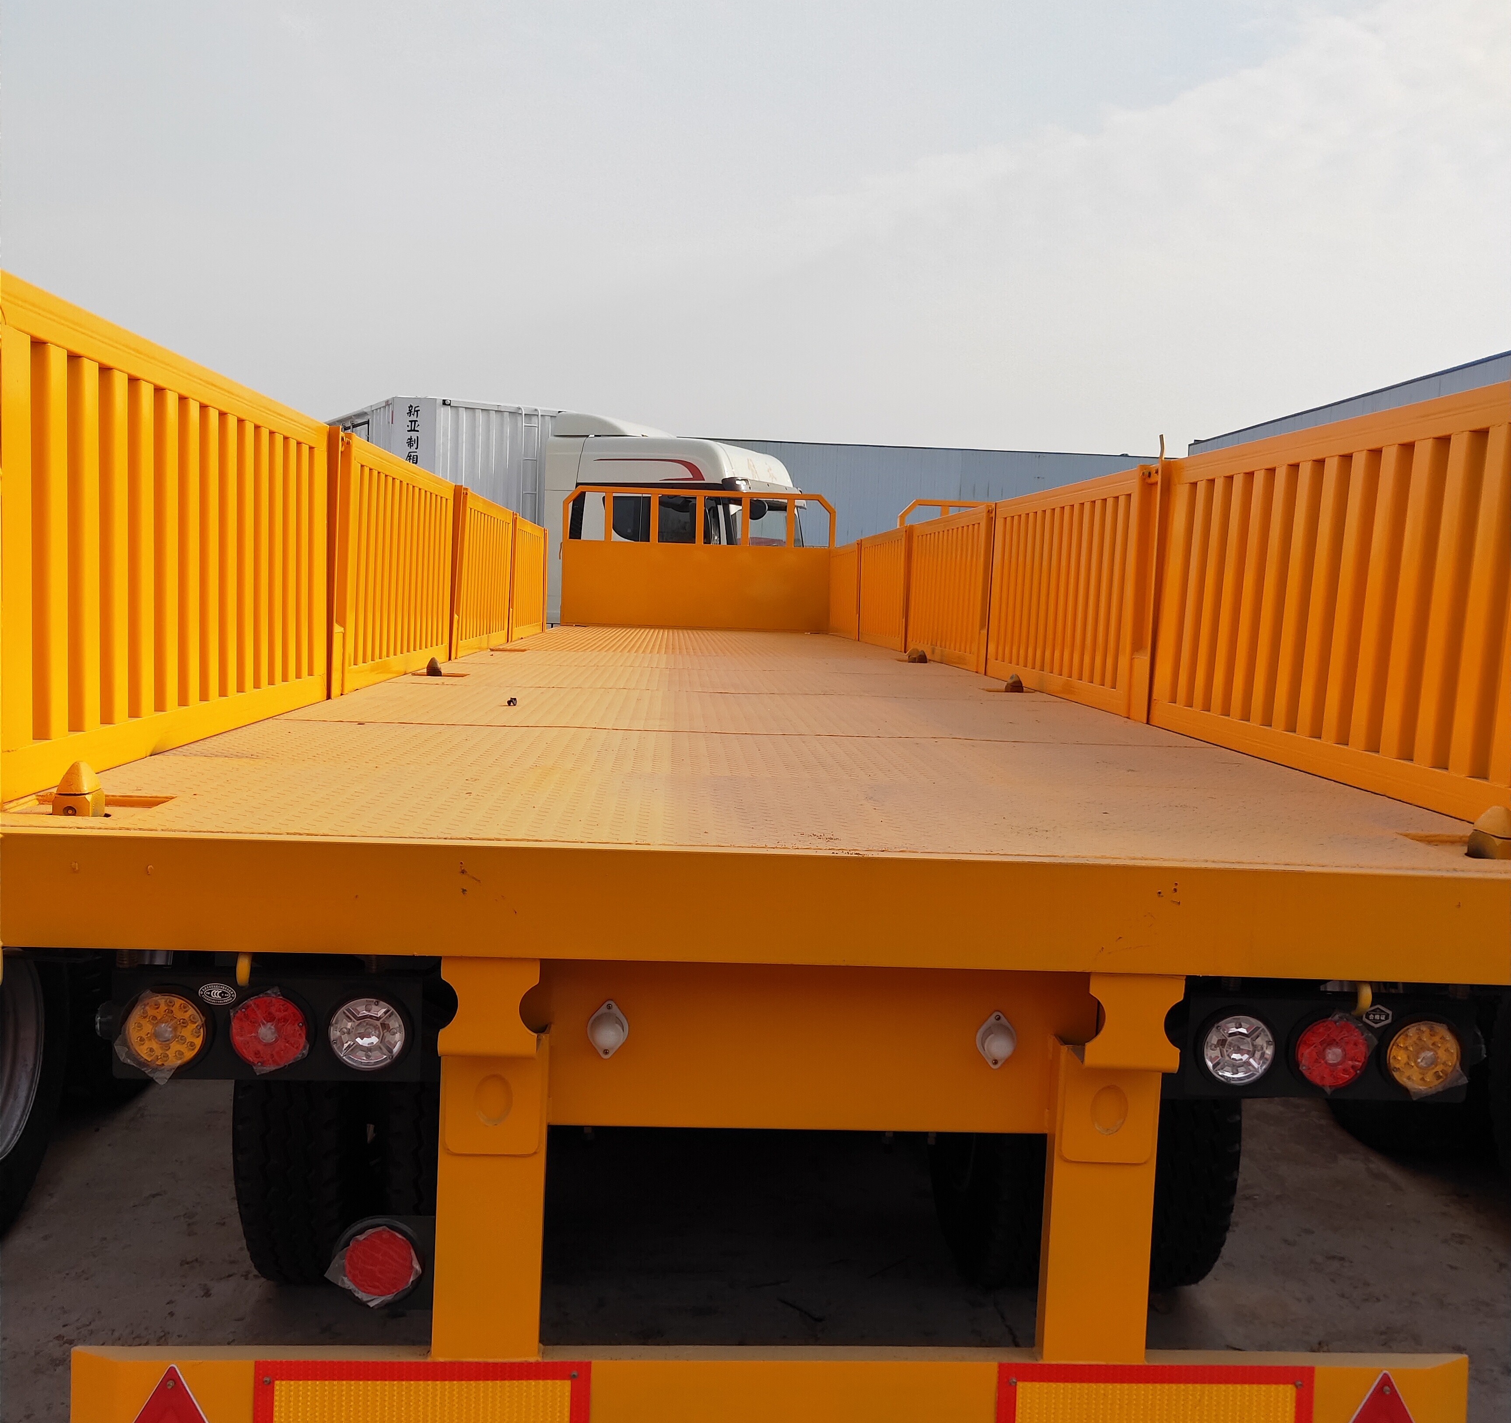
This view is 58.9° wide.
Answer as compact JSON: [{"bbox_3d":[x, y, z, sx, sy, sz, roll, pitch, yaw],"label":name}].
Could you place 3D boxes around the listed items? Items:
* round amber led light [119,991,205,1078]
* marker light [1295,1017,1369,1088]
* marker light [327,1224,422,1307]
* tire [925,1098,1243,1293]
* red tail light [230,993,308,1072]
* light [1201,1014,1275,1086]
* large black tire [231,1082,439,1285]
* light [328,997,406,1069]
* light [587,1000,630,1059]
[{"bbox_3d":[-0.935,0.508,2.120,0.128,0.128,0.050,2,6,-4],"label":"round amber led light"},{"bbox_3d":[0.967,0.574,2.245,0.123,0.123,0.050,2,6,-4],"label":"marker light"},{"bbox_3d":[-0.609,0.891,2.158,0.140,0.140,0.050,2,6,-4],"label":"marker light"},{"bbox_3d":[0.825,1.006,3.636,0.600,1.020,1.000,2,6,-4],"label":"tire"},{"bbox_3d":[-0.774,0.511,2.131,0.125,0.125,0.050,2,6,-4],"label":"red tail light"},{"bbox_3d":[0.808,0.565,2.234,0.122,0.122,0.050,2,6,-4],"label":"light"},{"bbox_3d":[-0.935,0.941,3.519,0.560,1.020,1.000,2,6,-4],"label":"large black tire"},{"bbox_3d":[-0.619,0.515,2.141,0.122,0.122,0.050,2,6,-4],"label":"light"},{"bbox_3d":[-0.241,0.521,2.193,0.070,0.095,0.040,2,6,-4],"label":"light"}]

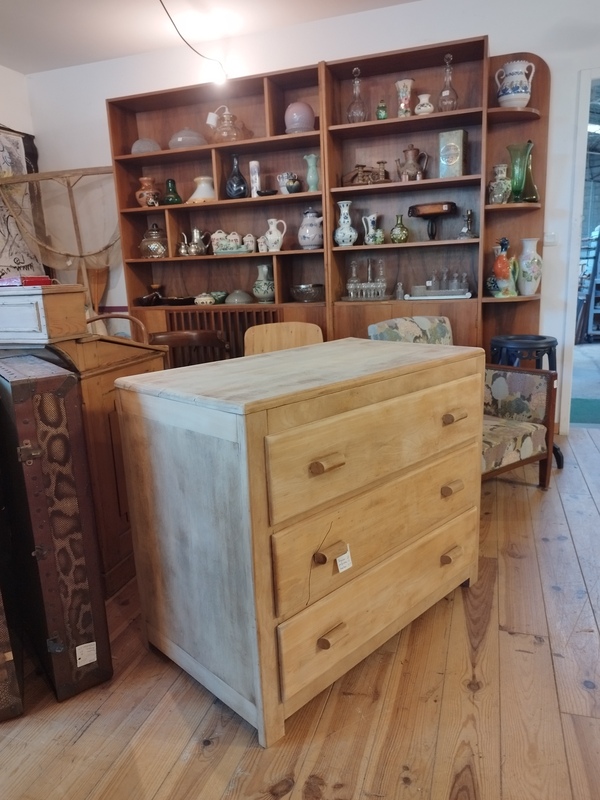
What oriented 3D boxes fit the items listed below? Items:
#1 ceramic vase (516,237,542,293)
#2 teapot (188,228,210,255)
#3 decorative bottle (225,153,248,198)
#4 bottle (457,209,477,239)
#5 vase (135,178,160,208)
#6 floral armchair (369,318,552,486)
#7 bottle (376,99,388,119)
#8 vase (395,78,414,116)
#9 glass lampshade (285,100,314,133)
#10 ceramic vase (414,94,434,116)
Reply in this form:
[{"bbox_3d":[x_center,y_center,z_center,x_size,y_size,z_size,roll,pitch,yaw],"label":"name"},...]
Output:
[{"bbox_3d":[1.306,-0.753,3.144,0.132,0.313,0.132,2,14,18],"label":"ceramic vase"},{"bbox_3d":[-0.707,-1.096,3.870,0.192,0.183,0.135,2,13,18],"label":"teapot"},{"bbox_3d":[-0.399,-1.400,3.510,0.139,0.284,0.139,-2,13,1],"label":"decorative bottle"},{"bbox_3d":[0.985,-1.024,3.259,0.119,0.177,0.114,2,13,18],"label":"bottle"},{"bbox_3d":[-1.046,-1.429,3.845,0.170,0.213,0.166,2,13,18],"label":"vase"},{"bbox_3d":[0.768,0.032,2.747,0.648,0.815,0.670,-11,15,-32],"label":"floral armchair"},{"bbox_3d":[0.484,-1.682,3.251,0.060,0.132,0.057,2,13,18],"label":"bottle"},{"bbox_3d":[0.619,-1.757,3.271,0.106,0.221,0.106,2,13,18],"label":"vase"},{"bbox_3d":[-0.001,-1.725,3.429,0.186,0.208,0.186,-2,12,0],"label":"glass lampshade"},{"bbox_3d":[0.686,-1.612,3.051,0.104,0.124,0.104,2,14,18],"label":"ceramic vase"}]

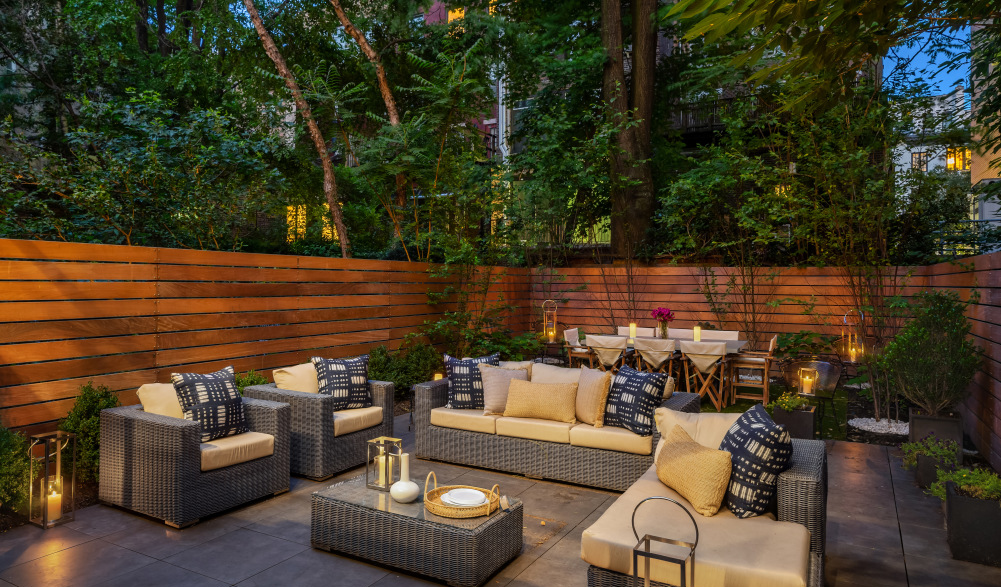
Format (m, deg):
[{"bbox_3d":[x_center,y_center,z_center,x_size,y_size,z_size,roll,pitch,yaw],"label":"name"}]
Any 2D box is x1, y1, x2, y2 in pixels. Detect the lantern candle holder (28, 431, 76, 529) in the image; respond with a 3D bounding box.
[{"bbox_3d":[-2.918,1.210,4.355,0.212,0.565,0.188,1,1,31],"label":"lantern candle holder"}]

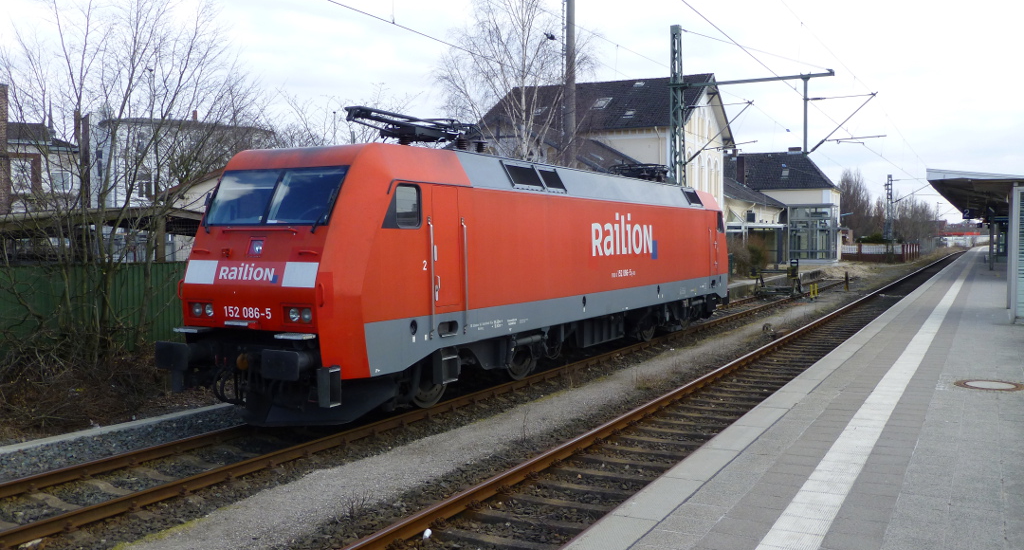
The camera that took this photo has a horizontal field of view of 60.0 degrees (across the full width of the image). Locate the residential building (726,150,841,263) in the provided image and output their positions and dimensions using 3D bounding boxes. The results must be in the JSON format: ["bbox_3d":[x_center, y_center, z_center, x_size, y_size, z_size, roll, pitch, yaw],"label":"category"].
[{"bbox_3d":[24.636,-6.277,83.562,11.500,10.300,9.500,1,3,28],"label":"residential building"}]

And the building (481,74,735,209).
[{"bbox_3d":[5.010,-5.032,47.356,12.000,10.700,10.800,1,3,28],"label":"building"}]

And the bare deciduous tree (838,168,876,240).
[{"bbox_3d":[47.494,-8.616,122.000,5.300,12.200,5.200,1,3,28],"label":"bare deciduous tree"}]

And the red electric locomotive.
[{"bbox_3d":[1.086,-0.387,19.420,3.000,4.300,19.500,1,3,28],"label":"red electric locomotive"}]

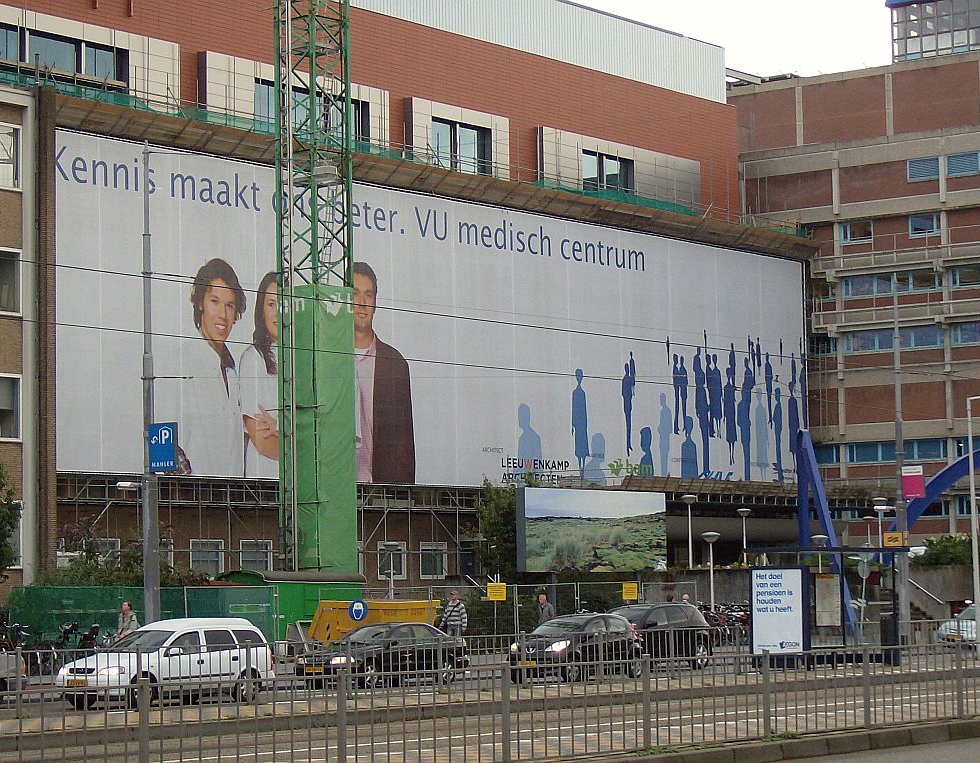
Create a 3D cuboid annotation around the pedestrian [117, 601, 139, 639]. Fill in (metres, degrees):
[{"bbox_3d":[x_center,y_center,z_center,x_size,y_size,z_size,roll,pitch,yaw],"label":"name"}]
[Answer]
[{"bbox_3d":[-7.894,5.668,54.729,0.520,1.740,0.400,-5,-6,37],"label":"pedestrian"}]

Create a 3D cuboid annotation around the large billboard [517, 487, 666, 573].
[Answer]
[{"bbox_3d":[3.737,5.392,90.321,0.450,3.000,8.800,-5,-6,38],"label":"large billboard"}]

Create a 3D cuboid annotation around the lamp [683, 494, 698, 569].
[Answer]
[{"bbox_3d":[7.221,5.660,90.832,0.580,3.100,0.580,-1,-5,0],"label":"lamp"}]

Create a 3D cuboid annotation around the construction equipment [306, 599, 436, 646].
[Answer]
[{"bbox_3d":[-3.654,7.791,80.036,4.200,1.580,1.900,-1,-5,0],"label":"construction equipment"}]

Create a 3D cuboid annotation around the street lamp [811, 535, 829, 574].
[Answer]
[{"bbox_3d":[10.738,6.745,81.708,0.600,3.470,0.600,-1,-5,0],"label":"street lamp"}]

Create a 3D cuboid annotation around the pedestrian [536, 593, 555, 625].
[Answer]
[{"bbox_3d":[1.458,6.387,65.192,0.520,1.750,0.380,-5,-6,37],"label":"pedestrian"}]

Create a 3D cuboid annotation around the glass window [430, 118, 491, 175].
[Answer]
[{"bbox_3d":[-1.418,-11.298,122.694,0.220,2.550,4.500,-5,-6,37],"label":"glass window"}]

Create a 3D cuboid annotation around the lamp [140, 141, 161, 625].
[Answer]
[{"bbox_3d":[-6.793,0.642,50.124,0.320,11.040,0.320,-1,-5,0],"label":"lamp"}]

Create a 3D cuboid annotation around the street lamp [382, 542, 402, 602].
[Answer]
[{"bbox_3d":[-4.101,8.783,105.641,0.640,4.000,0.640,-5,-6,37],"label":"street lamp"}]

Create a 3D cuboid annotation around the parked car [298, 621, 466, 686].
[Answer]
[{"bbox_3d":[-2.373,5.978,55.303,1.740,1.430,4.450,-5,-6,37],"label":"parked car"}]

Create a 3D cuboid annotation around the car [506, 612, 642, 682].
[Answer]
[{"bbox_3d":[1.774,5.700,54.030,1.640,1.460,3.480,-5,-6,37],"label":"car"}]

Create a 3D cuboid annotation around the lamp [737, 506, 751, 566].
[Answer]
[{"bbox_3d":[12.036,7.862,118.742,0.640,3.700,0.640,-1,-5,0],"label":"lamp"}]

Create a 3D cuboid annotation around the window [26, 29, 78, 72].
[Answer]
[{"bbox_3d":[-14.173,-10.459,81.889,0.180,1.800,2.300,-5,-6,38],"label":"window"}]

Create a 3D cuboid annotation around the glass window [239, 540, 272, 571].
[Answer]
[{"bbox_3d":[-7.723,5.917,83.137,0.150,1.300,1.580,-5,-6,38],"label":"glass window"}]

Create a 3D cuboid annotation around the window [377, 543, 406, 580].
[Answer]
[{"bbox_3d":[-3.445,6.344,88.630,0.150,1.330,1.550,-5,-6,38],"label":"window"}]

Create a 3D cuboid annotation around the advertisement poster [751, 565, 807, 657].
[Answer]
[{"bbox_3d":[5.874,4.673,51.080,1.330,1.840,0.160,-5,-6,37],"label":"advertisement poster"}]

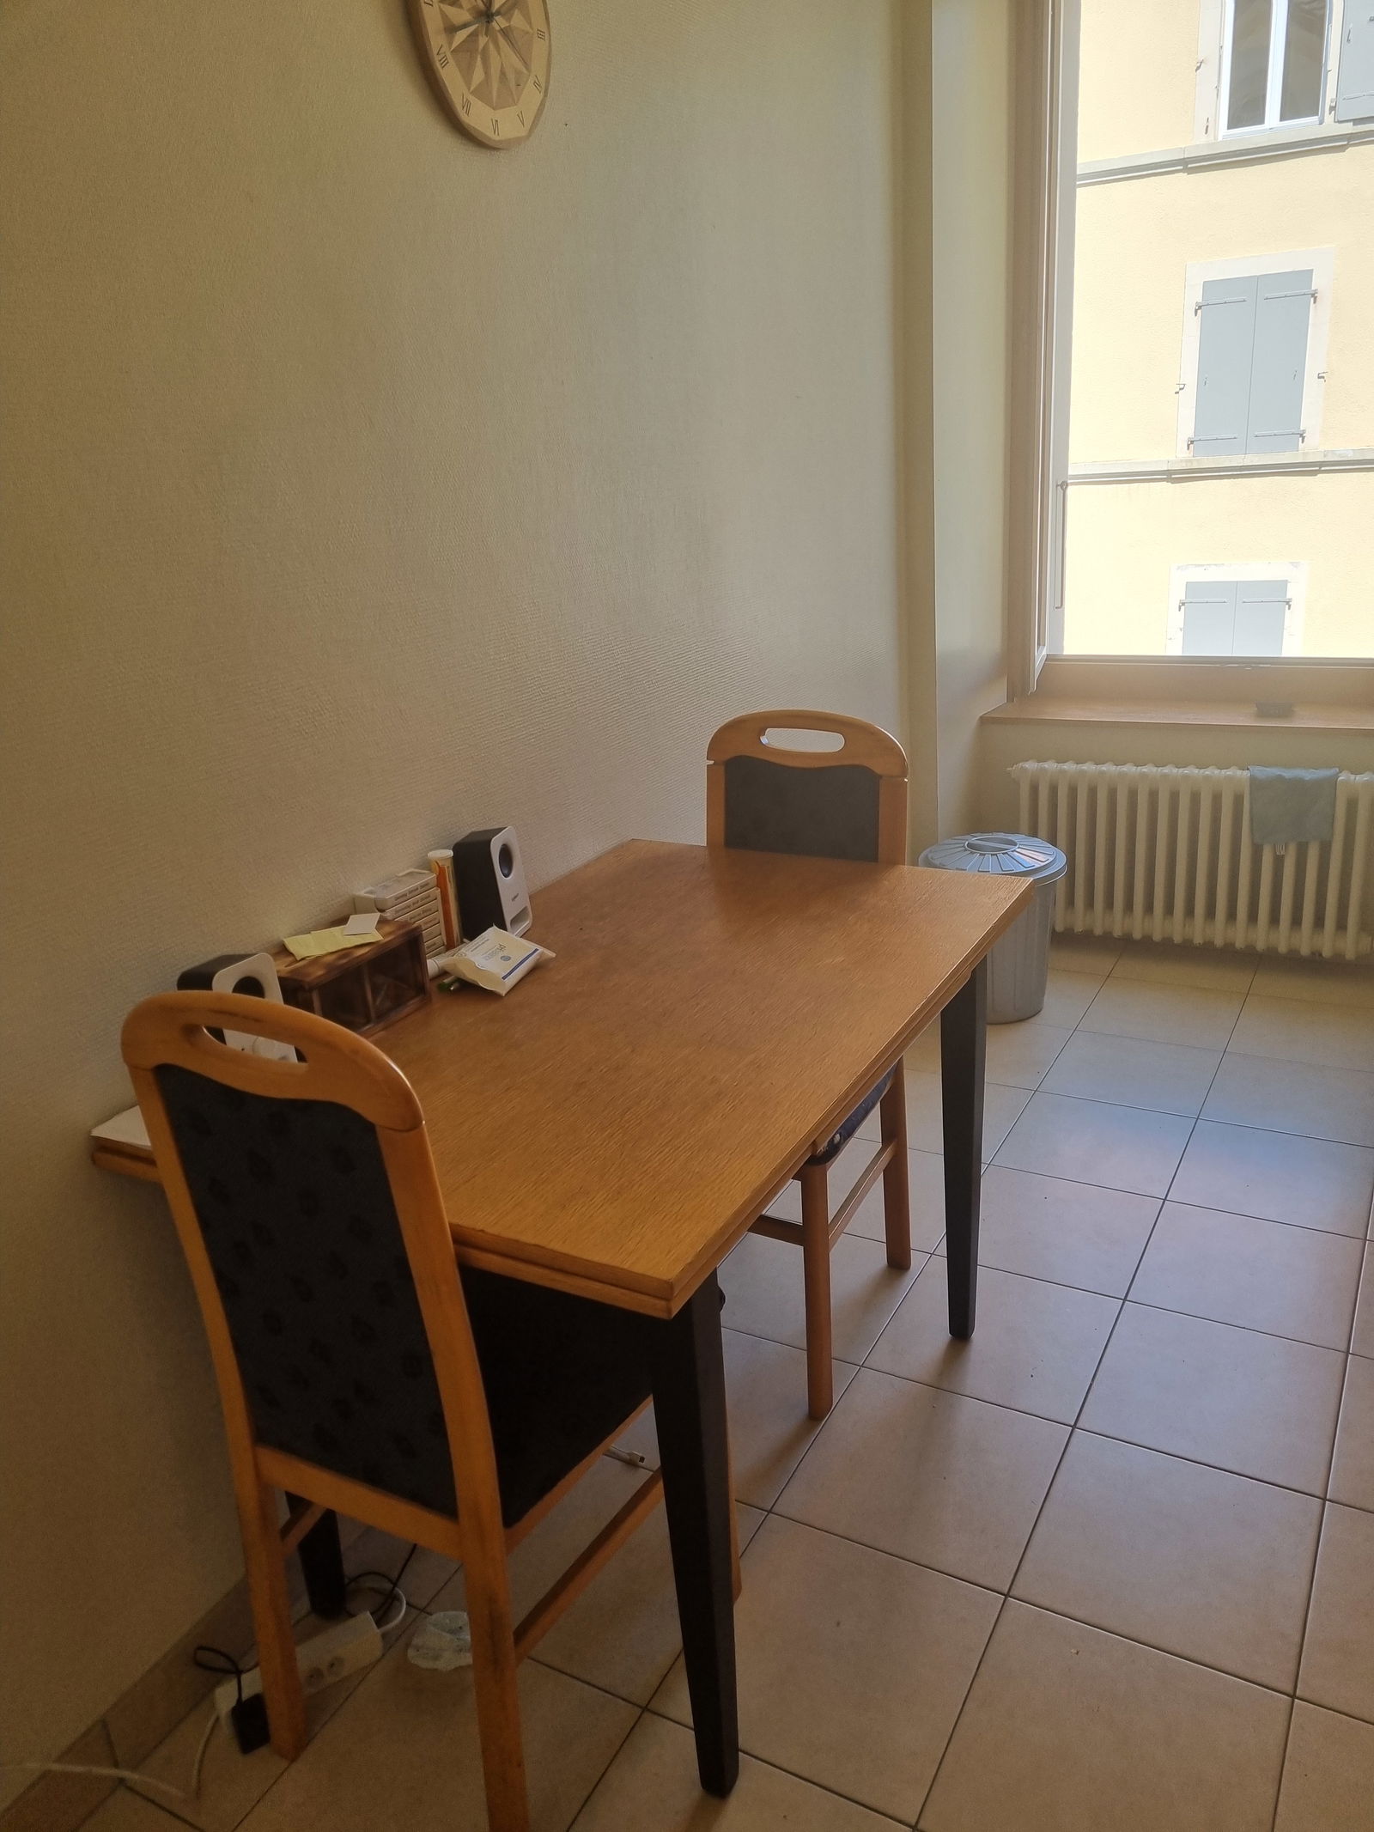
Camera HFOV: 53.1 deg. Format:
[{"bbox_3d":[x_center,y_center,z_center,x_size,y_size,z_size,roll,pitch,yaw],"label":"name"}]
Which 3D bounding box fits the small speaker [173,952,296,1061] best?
[{"bbox_3d":[-0.503,0.119,1.538,0.079,0.155,0.086,8,23,31],"label":"small speaker"}]

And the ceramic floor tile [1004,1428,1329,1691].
[{"bbox_3d":[0.635,0.830,1.800,0.333,0.010,0.333,7,23,28],"label":"ceramic floor tile"}]

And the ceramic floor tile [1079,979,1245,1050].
[{"bbox_3d":[1.151,0.236,3.322,0.333,0.010,0.333,7,23,28],"label":"ceramic floor tile"}]

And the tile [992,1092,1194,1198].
[{"bbox_3d":[0.827,0.459,2.777,0.333,0.010,0.333,7,23,28],"label":"tile"}]

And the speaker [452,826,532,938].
[{"bbox_3d":[-0.276,-0.045,1.943,0.079,0.155,0.086,2,21,16],"label":"speaker"}]

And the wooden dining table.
[{"bbox_3d":[-0.031,0.440,1.889,0.698,0.750,1.100,7,23,28],"label":"wooden dining table"}]

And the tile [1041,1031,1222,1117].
[{"bbox_3d":[0.989,0.347,3.050,0.333,0.010,0.333,7,23,28],"label":"tile"}]

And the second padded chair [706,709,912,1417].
[{"bbox_3d":[0.109,0.205,2.175,0.415,0.976,0.480,7,23,28],"label":"second padded chair"}]

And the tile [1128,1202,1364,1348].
[{"bbox_3d":[0.959,0.607,2.345,0.333,0.010,0.333,7,23,28],"label":"tile"}]

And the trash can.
[{"bbox_3d":[0.744,0.024,3.360,0.348,0.418,0.348,-4,20,1],"label":"trash can"}]

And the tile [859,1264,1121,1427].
[{"bbox_3d":[0.503,0.681,2.232,0.333,0.010,0.333,7,23,28],"label":"tile"}]

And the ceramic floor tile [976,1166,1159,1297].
[{"bbox_3d":[0.665,0.570,2.505,0.333,0.010,0.333,7,23,28],"label":"ceramic floor tile"}]

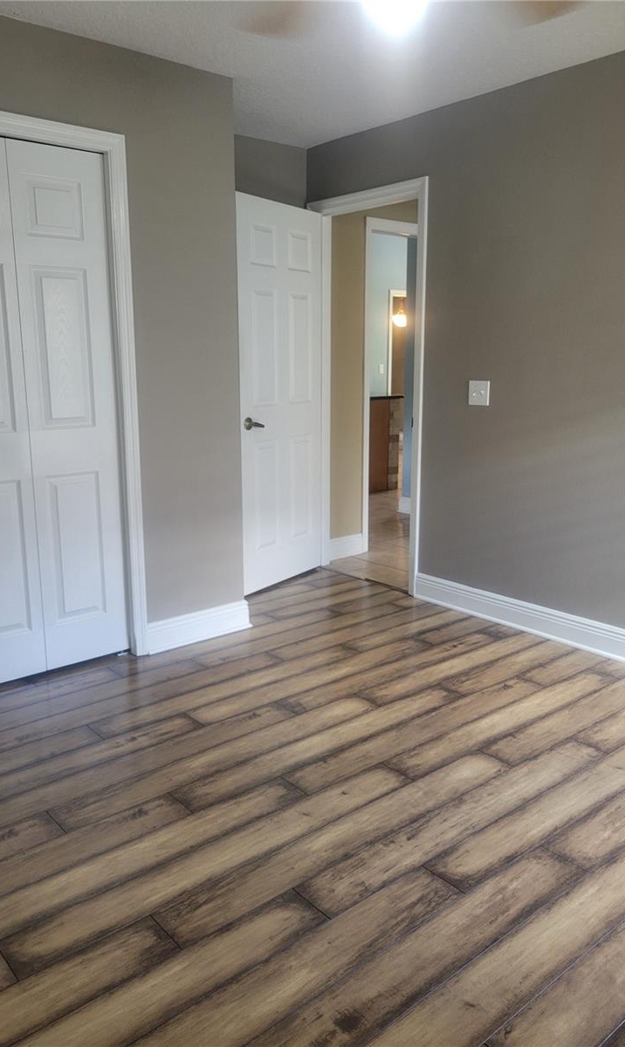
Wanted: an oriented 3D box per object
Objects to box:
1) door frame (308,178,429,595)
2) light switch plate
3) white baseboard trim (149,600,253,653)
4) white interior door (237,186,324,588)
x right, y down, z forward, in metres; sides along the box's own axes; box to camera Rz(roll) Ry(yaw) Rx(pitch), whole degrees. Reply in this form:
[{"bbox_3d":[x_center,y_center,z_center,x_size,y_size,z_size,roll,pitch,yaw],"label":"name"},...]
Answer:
[{"bbox_3d":[0.318,-0.728,4.433,0.130,2.121,0.898,-10,16,-40],"label":"door frame"},{"bbox_3d":[0.804,-0.628,3.795,0.010,0.117,0.117,-10,16,-40],"label":"light switch plate"},{"bbox_3d":[-0.508,0.465,3.594,0.558,0.140,0.024,-10,16,-40],"label":"white baseboard trim"},{"bbox_3d":[-0.174,-0.671,4.328,0.040,2.041,0.754,8,14,33],"label":"white interior door"}]

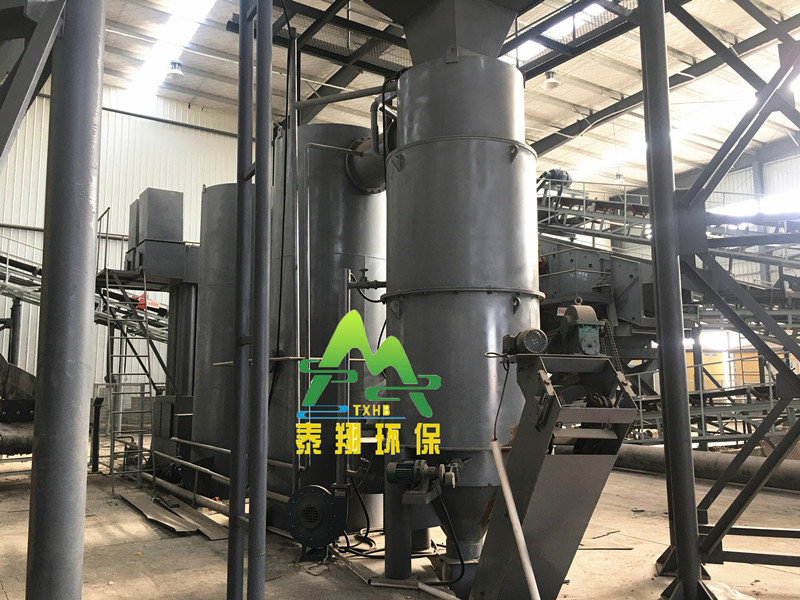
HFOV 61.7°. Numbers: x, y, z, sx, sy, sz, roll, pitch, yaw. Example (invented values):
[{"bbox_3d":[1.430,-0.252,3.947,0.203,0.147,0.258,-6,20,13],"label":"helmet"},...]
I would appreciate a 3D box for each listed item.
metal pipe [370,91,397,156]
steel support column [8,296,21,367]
[{"bbox_3d":[-0.141,-1.848,7.007,0.100,0.600,0.380,5,-9,-43],"label":"metal pipe"},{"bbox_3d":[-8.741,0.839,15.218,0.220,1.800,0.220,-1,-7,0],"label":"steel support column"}]

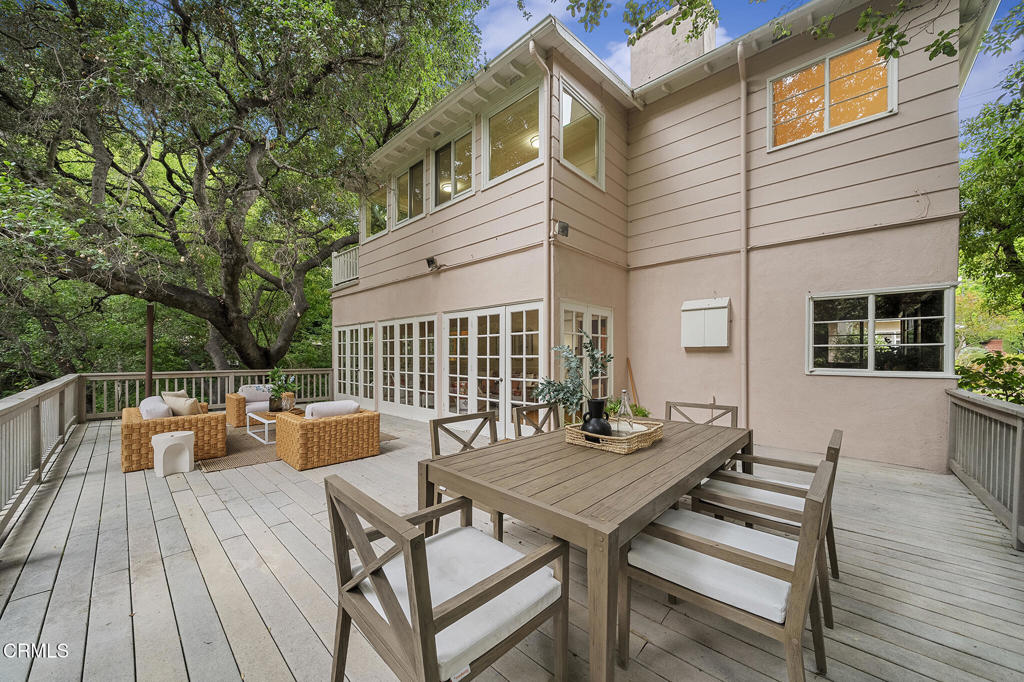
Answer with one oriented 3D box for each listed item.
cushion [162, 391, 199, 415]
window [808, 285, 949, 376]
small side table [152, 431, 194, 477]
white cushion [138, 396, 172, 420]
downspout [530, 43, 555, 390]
[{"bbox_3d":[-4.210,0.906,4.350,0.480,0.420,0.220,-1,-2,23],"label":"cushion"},{"bbox_3d":[4.408,-0.090,4.160,1.249,1.061,0.110,-1,-2,41],"label":"window"},{"bbox_3d":[-3.740,1.229,3.770,0.320,0.440,0.330,-2,-3,41],"label":"small side table"},{"bbox_3d":[-4.440,0.911,4.280,0.260,0.420,0.580,1,-2,-43],"label":"white cushion"},{"bbox_3d":[0.380,-1.249,4.480,0.100,5.100,0.360,-2,-3,42],"label":"downspout"}]

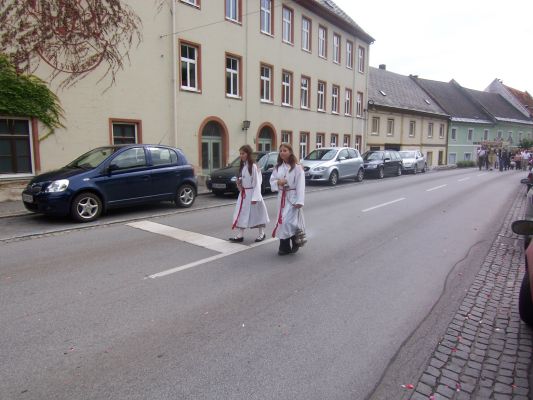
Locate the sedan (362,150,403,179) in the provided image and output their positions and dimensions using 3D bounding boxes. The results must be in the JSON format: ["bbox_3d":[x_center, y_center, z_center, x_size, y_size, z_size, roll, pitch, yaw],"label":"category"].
[{"bbox_3d":[6.491,-2.077,20.611,1.770,1.450,4.550,7,11,38],"label":"sedan"}]

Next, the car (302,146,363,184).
[{"bbox_3d":[2.964,-1.602,16.173,1.770,1.570,4.280,7,11,39],"label":"car"}]

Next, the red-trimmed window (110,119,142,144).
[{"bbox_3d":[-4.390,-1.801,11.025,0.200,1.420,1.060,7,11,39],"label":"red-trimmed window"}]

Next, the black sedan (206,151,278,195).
[{"bbox_3d":[-0.169,-0.965,11.908,1.680,1.420,3.980,7,11,39],"label":"black sedan"}]

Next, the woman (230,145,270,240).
[{"bbox_3d":[-0.264,-0.103,5.612,0.500,1.520,0.470,-7,11,-42],"label":"woman"}]

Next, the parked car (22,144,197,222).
[{"bbox_3d":[-3.351,-0.497,8.082,1.670,1.500,3.640,7,11,38],"label":"parked car"}]

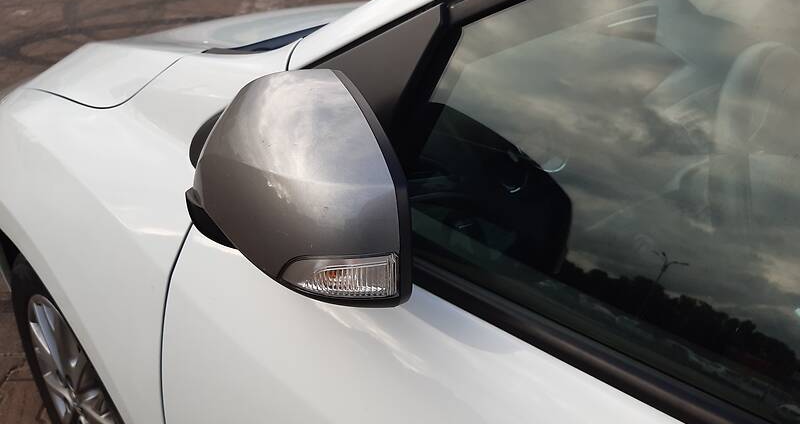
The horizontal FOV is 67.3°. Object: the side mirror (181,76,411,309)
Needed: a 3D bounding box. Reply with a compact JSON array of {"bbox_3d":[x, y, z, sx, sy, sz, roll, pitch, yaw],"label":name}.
[{"bbox_3d":[-0.086,-0.034,0.465,0.120,0.155,0.220,-7,30,-23],"label":"side mirror"}]

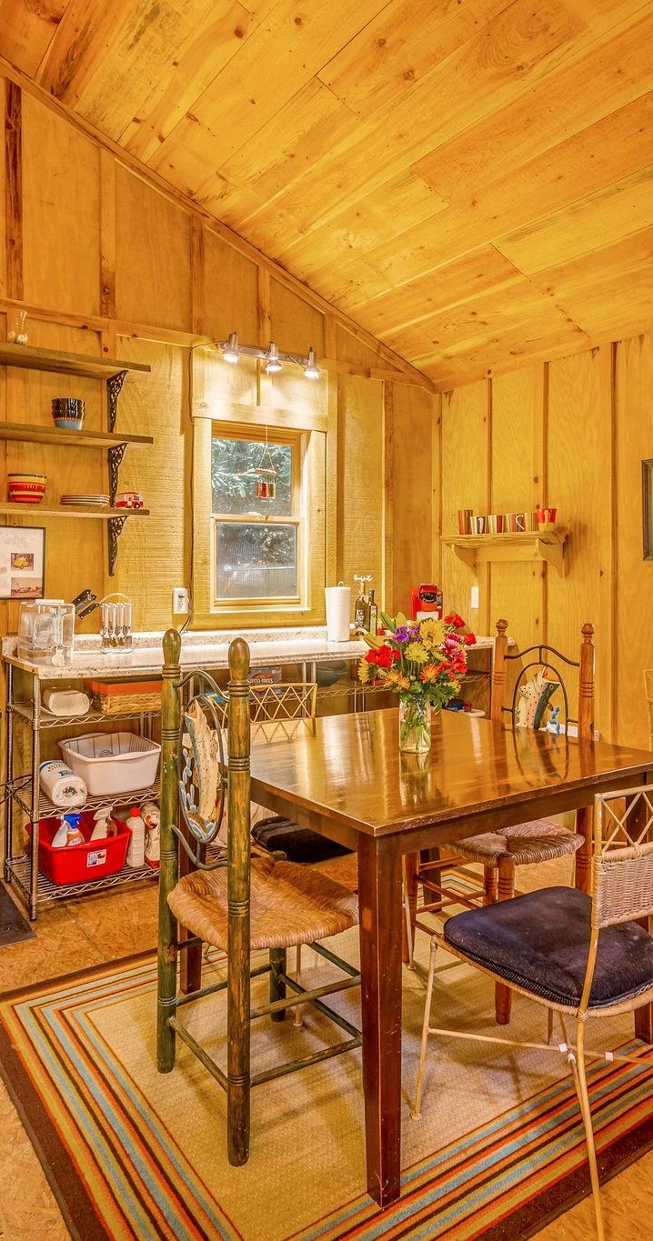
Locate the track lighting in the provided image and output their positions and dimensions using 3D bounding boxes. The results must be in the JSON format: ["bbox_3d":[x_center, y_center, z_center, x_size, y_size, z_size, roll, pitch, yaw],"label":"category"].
[{"bbox_3d":[-0.296,-1.340,3.704,0.600,0.165,0.140,-1,2,-33],"label":"track lighting"}]

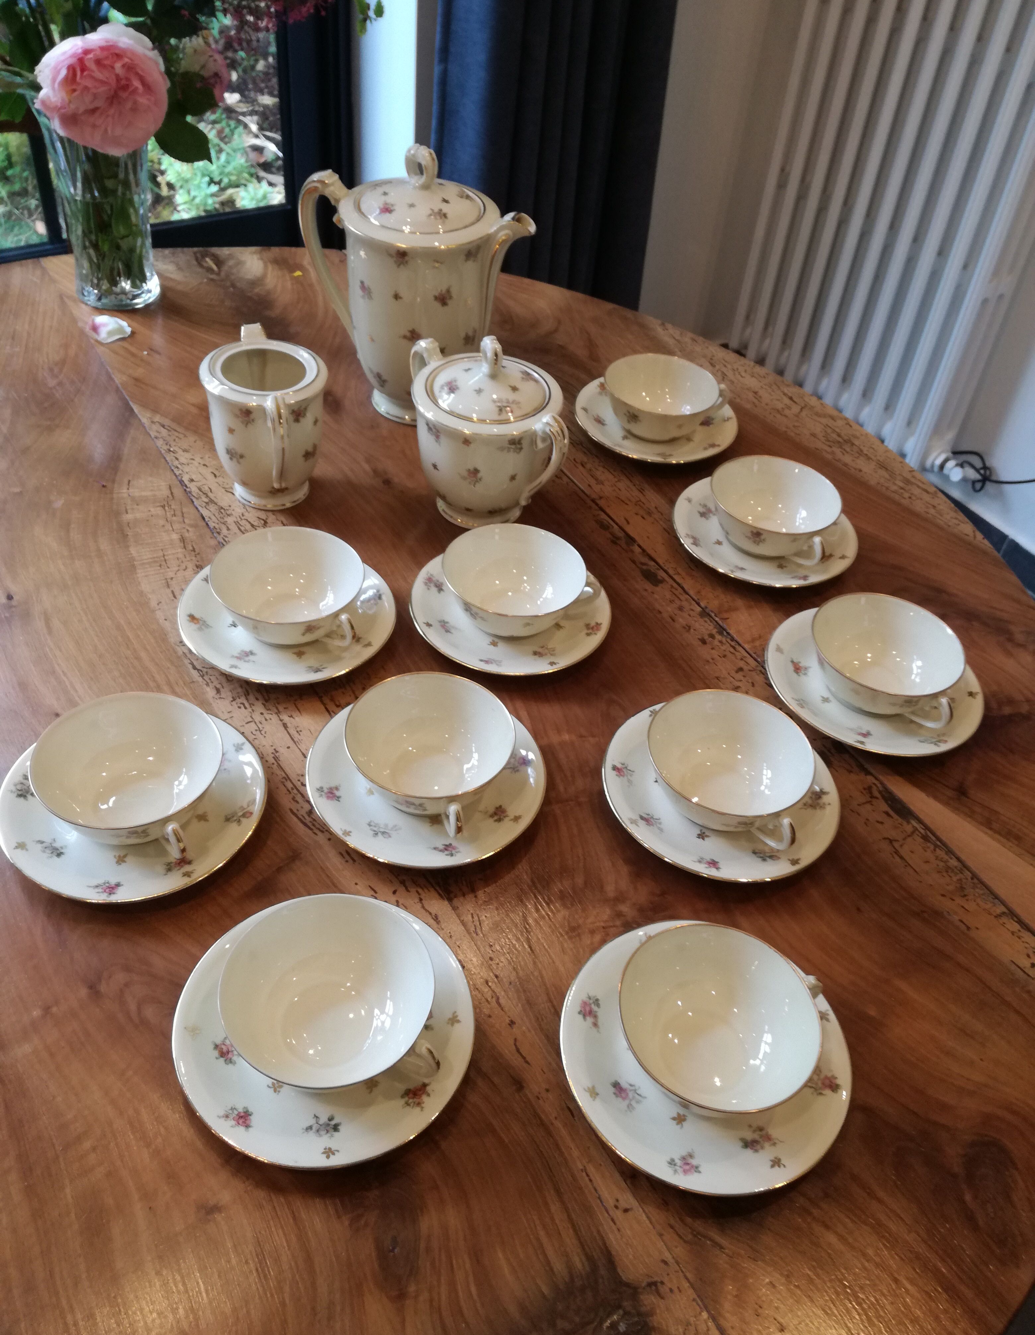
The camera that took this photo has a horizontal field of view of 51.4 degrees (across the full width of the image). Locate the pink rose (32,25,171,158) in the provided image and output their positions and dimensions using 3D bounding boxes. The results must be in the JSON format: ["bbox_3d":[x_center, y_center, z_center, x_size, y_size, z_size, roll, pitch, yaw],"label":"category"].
[{"bbox_3d":[-0.353,-0.490,0.914,0.112,0.106,0.088,-19,50,-24],"label":"pink rose"}]

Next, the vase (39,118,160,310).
[{"bbox_3d":[-0.394,-0.445,1.028,0.100,0.178,0.100,7,44,0],"label":"vase"}]

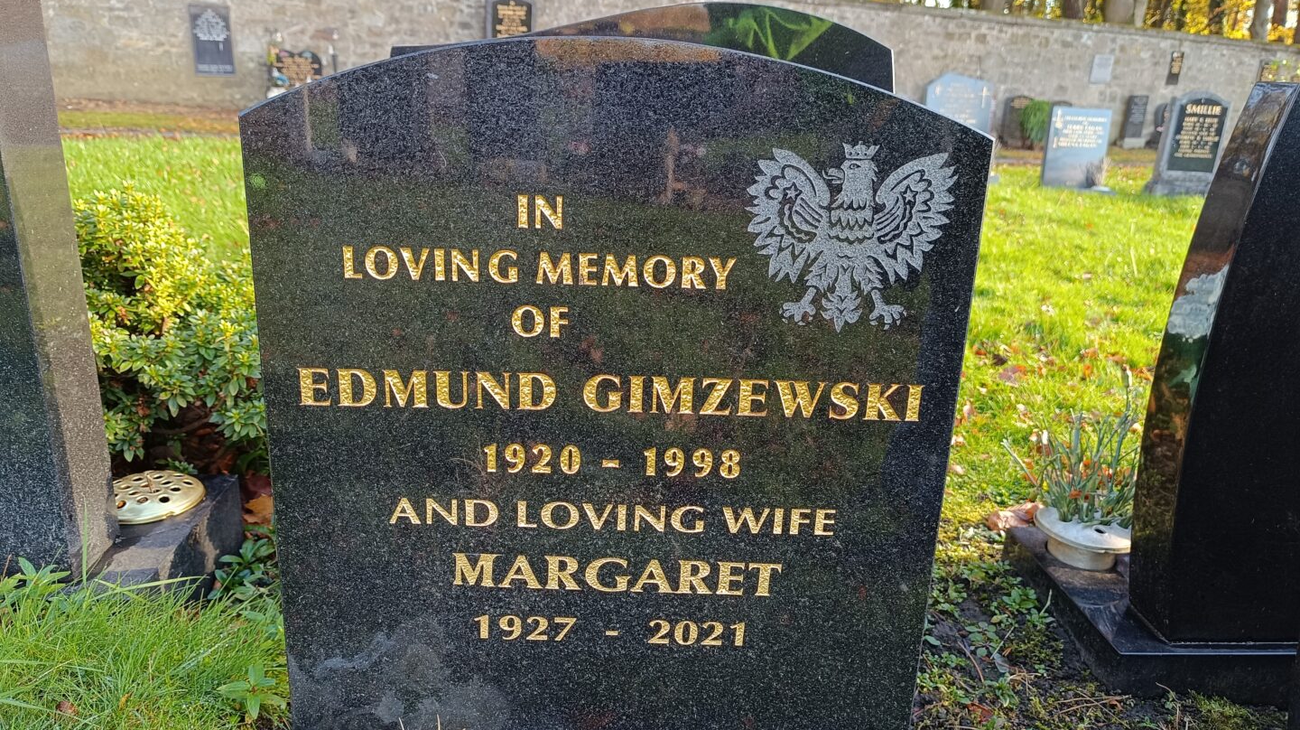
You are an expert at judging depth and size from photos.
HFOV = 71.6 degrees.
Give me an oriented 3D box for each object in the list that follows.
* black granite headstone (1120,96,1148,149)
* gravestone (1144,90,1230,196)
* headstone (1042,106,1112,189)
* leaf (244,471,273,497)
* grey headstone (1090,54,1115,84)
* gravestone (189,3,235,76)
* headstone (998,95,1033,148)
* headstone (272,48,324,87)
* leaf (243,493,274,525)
[{"bbox_3d":[7.856,-3.932,14.601,0.410,0.840,0.110,-3,17,-16],"label":"black granite headstone"},{"bbox_3d":[5.414,-2.219,9.075,0.680,1.010,0.230,2,17,-2],"label":"gravestone"},{"bbox_3d":[4.199,-2.132,8.863,0.600,0.770,0.090,1,16,-5],"label":"headstone"},{"bbox_3d":[-0.684,0.207,1.580,0.058,0.030,0.045,2,16,0],"label":"leaf"},{"bbox_3d":[7.712,-5.048,15.397,0.390,0.490,0.050,-3,18,-18],"label":"grey headstone"},{"bbox_3d":[-5.669,-4.198,11.661,0.470,0.910,0.060,-3,18,-18],"label":"gravestone"},{"bbox_3d":[6.234,-4.107,15.284,0.540,0.910,0.120,-3,18,-18],"label":"headstone"},{"bbox_3d":[-4.201,-3.520,10.792,0.530,0.520,0.080,-3,17,-16],"label":"headstone"},{"bbox_3d":[-0.668,0.248,1.547,0.060,0.030,0.060,-5,18,-24],"label":"leaf"}]

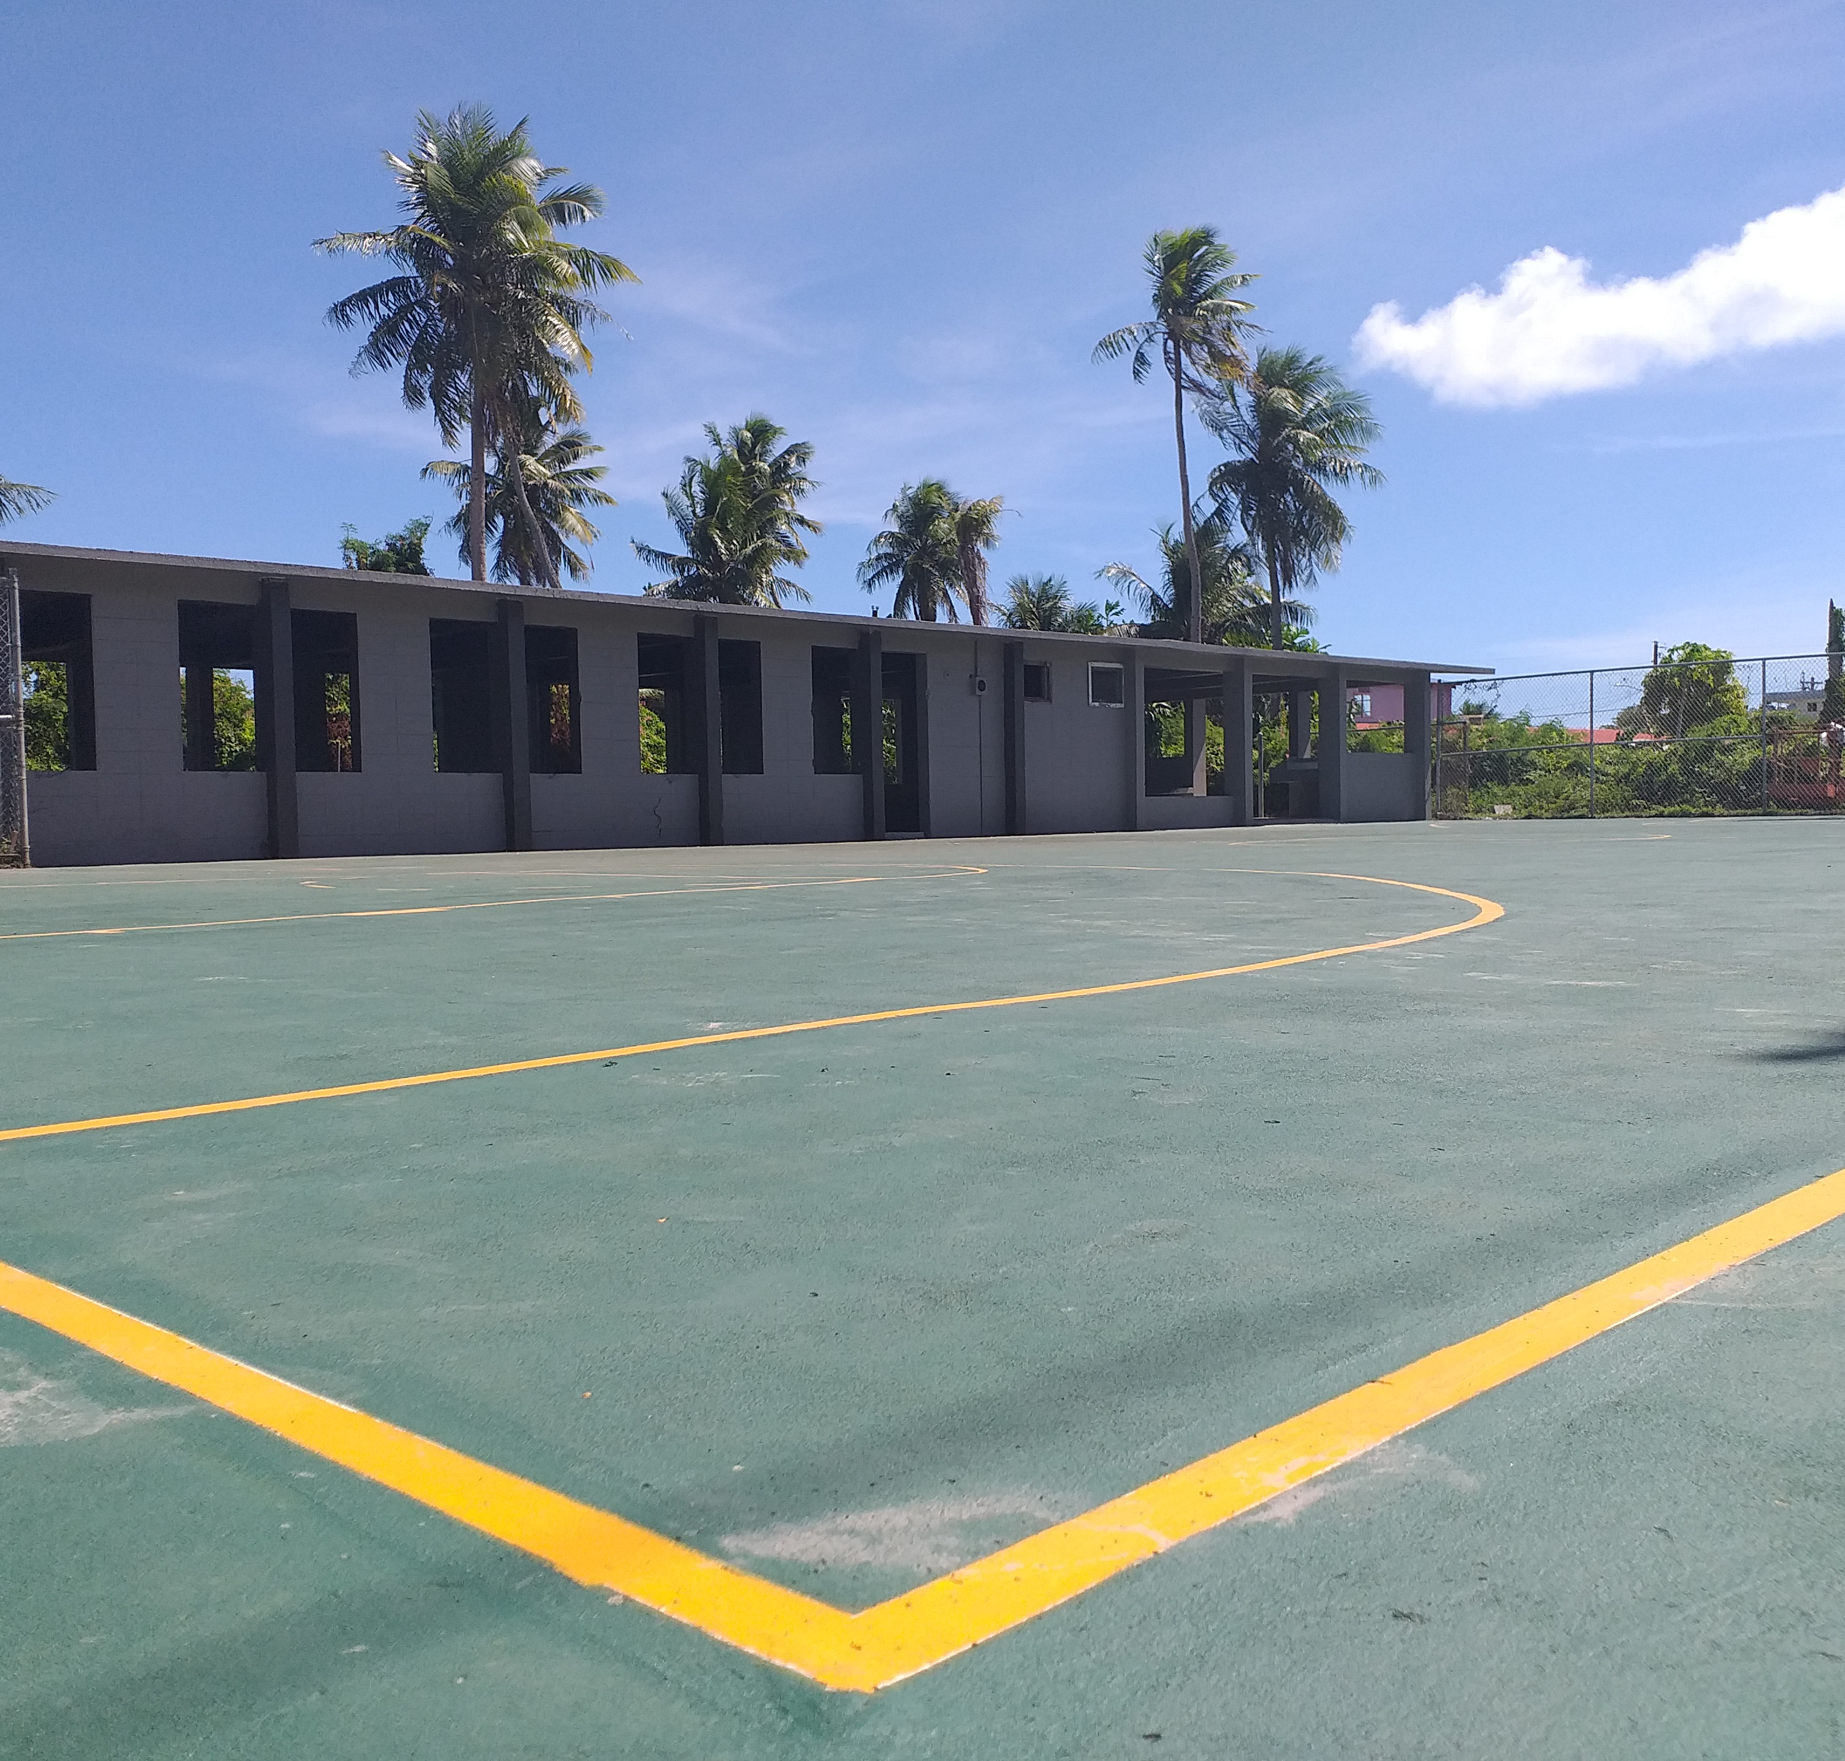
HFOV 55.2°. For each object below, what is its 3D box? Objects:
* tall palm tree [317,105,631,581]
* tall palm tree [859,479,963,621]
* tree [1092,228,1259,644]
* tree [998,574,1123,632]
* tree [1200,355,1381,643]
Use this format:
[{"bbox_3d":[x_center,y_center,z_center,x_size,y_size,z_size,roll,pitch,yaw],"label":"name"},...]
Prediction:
[{"bbox_3d":[-9.321,-8.590,37.158,6.600,15.341,6.400,-1,2,0],"label":"tall palm tree"},{"bbox_3d":[0.034,-6.226,48.106,3.800,9.369,4.000,-1,2,0],"label":"tall palm tree"},{"bbox_3d":[6.897,-9.521,47.226,4.500,15.725,4.500,-1,2,0],"label":"tree"},{"bbox_3d":[3.568,-4.777,46.092,3.300,6.478,3.300,-1,2,0],"label":"tree"},{"bbox_3d":[10.132,-8.158,48.127,4.900,12.792,4.900,-1,2,0],"label":"tree"}]

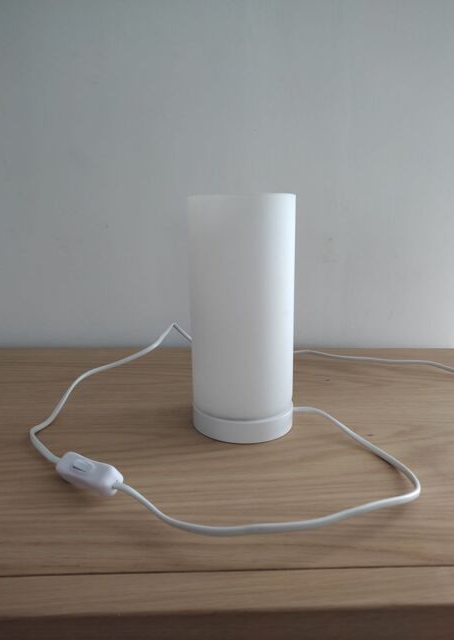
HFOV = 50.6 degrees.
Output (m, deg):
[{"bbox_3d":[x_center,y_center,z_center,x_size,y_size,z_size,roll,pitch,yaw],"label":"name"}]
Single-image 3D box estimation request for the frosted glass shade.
[{"bbox_3d":[0.015,-0.006,0.459,0.099,0.219,0.099,-1,13,0],"label":"frosted glass shade"}]

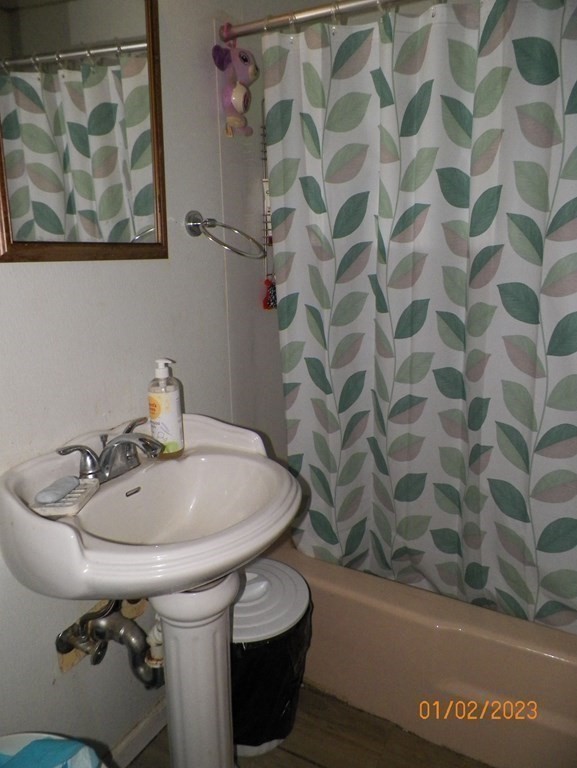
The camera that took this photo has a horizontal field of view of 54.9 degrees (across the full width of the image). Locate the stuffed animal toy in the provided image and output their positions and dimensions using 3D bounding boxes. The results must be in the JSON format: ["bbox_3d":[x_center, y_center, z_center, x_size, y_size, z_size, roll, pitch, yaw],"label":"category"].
[{"bbox_3d":[-0.125,-0.751,1.426,0.098,0.212,0.126,7,16,29],"label":"stuffed animal toy"}]

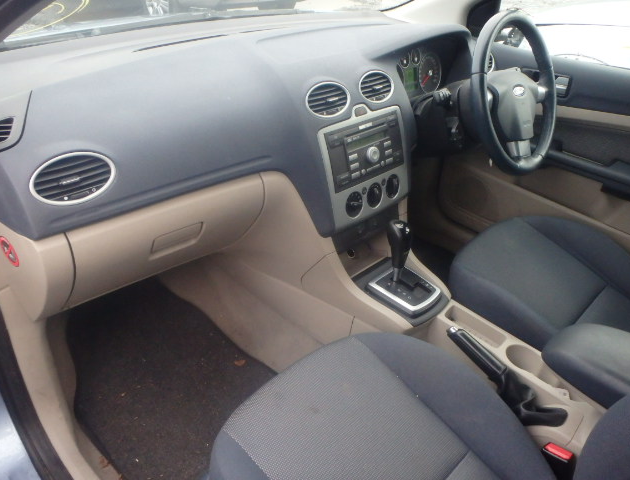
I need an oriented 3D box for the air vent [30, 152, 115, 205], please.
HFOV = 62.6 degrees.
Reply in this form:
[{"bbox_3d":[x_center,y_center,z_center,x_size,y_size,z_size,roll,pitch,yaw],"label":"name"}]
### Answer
[{"bbox_3d":[-0.334,-0.086,0.714,0.116,0.071,0.032,-24,25,-38],"label":"air vent"}]

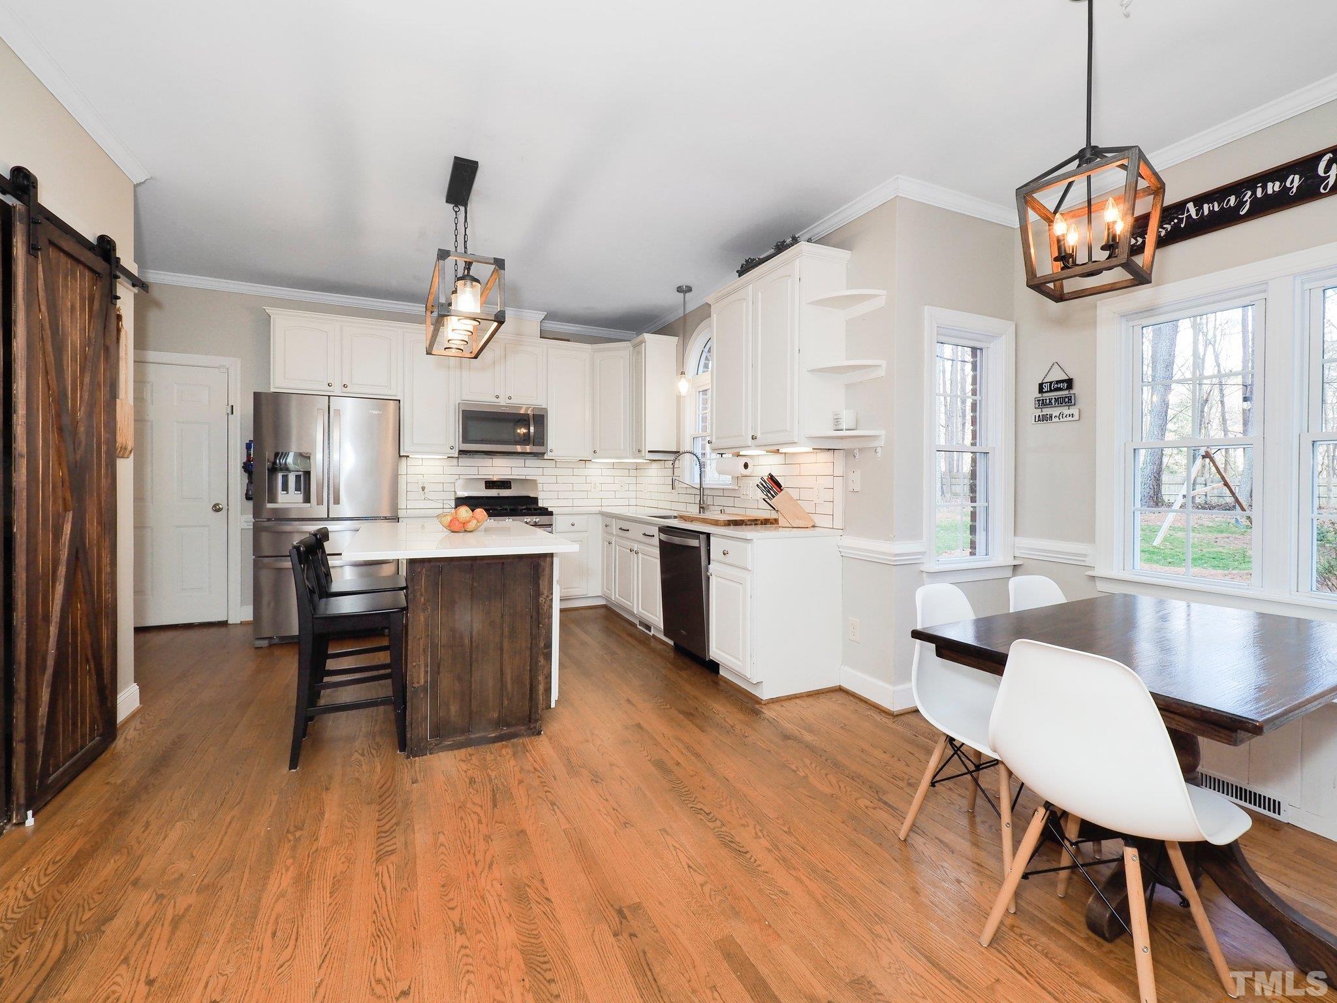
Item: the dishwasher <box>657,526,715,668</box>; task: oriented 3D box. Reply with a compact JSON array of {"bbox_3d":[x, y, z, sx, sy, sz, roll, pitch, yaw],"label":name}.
[{"bbox_3d":[0.348,0.595,3.634,0.610,0.860,0.600,-1,2,-26],"label":"dishwasher"}]

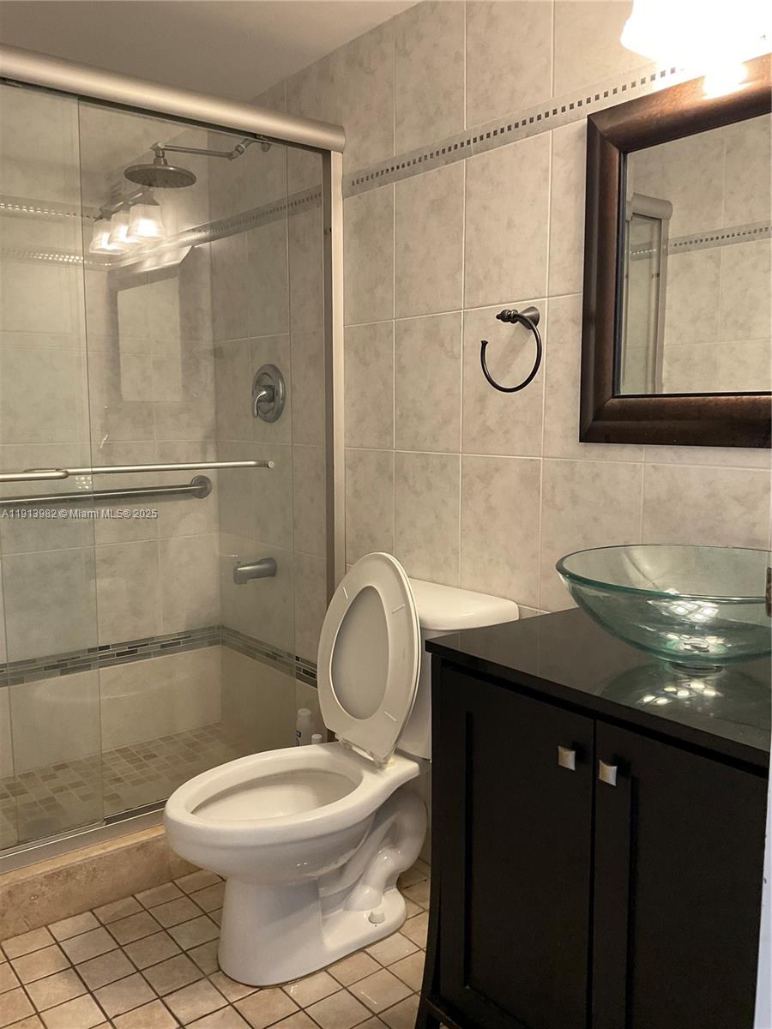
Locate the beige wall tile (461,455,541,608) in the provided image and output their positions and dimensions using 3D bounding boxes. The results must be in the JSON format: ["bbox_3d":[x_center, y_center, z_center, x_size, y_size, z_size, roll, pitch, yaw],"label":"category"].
[{"bbox_3d":[0.260,0.034,1.956,0.010,0.330,0.252,-5,8,-38],"label":"beige wall tile"}]

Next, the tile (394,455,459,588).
[{"bbox_3d":[0.104,0.011,2.155,0.010,0.330,0.252,-5,8,-38],"label":"tile"}]

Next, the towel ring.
[{"bbox_3d":[0.266,-0.347,1.813,0.102,0.181,0.175,-5,8,-38],"label":"towel ring"}]

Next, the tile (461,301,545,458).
[{"bbox_3d":[0.260,-0.296,1.918,0.010,0.330,0.252,-5,8,-38],"label":"tile"}]

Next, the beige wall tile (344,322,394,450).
[{"bbox_3d":[-0.052,-0.343,2.316,0.010,0.330,0.252,-5,8,-38],"label":"beige wall tile"}]

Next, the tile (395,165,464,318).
[{"bbox_3d":[0.105,-0.654,2.081,0.010,0.335,0.253,-5,8,-38],"label":"tile"}]

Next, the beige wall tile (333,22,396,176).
[{"bbox_3d":[-0.051,-1.072,2.233,0.010,0.335,0.253,-5,8,-38],"label":"beige wall tile"}]

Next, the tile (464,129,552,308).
[{"bbox_3d":[0.262,-0.631,1.884,0.010,0.335,0.253,-5,8,-38],"label":"tile"}]

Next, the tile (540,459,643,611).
[{"bbox_3d":[0.417,0.057,1.763,0.010,0.335,0.253,-5,8,-38],"label":"tile"}]

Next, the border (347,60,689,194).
[{"bbox_3d":[0.213,-0.836,1.923,0.010,0.063,1.045,-5,8,-38],"label":"border"}]

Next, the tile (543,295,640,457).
[{"bbox_3d":[0.418,-0.275,1.725,0.010,0.335,0.253,-5,8,-38],"label":"tile"}]

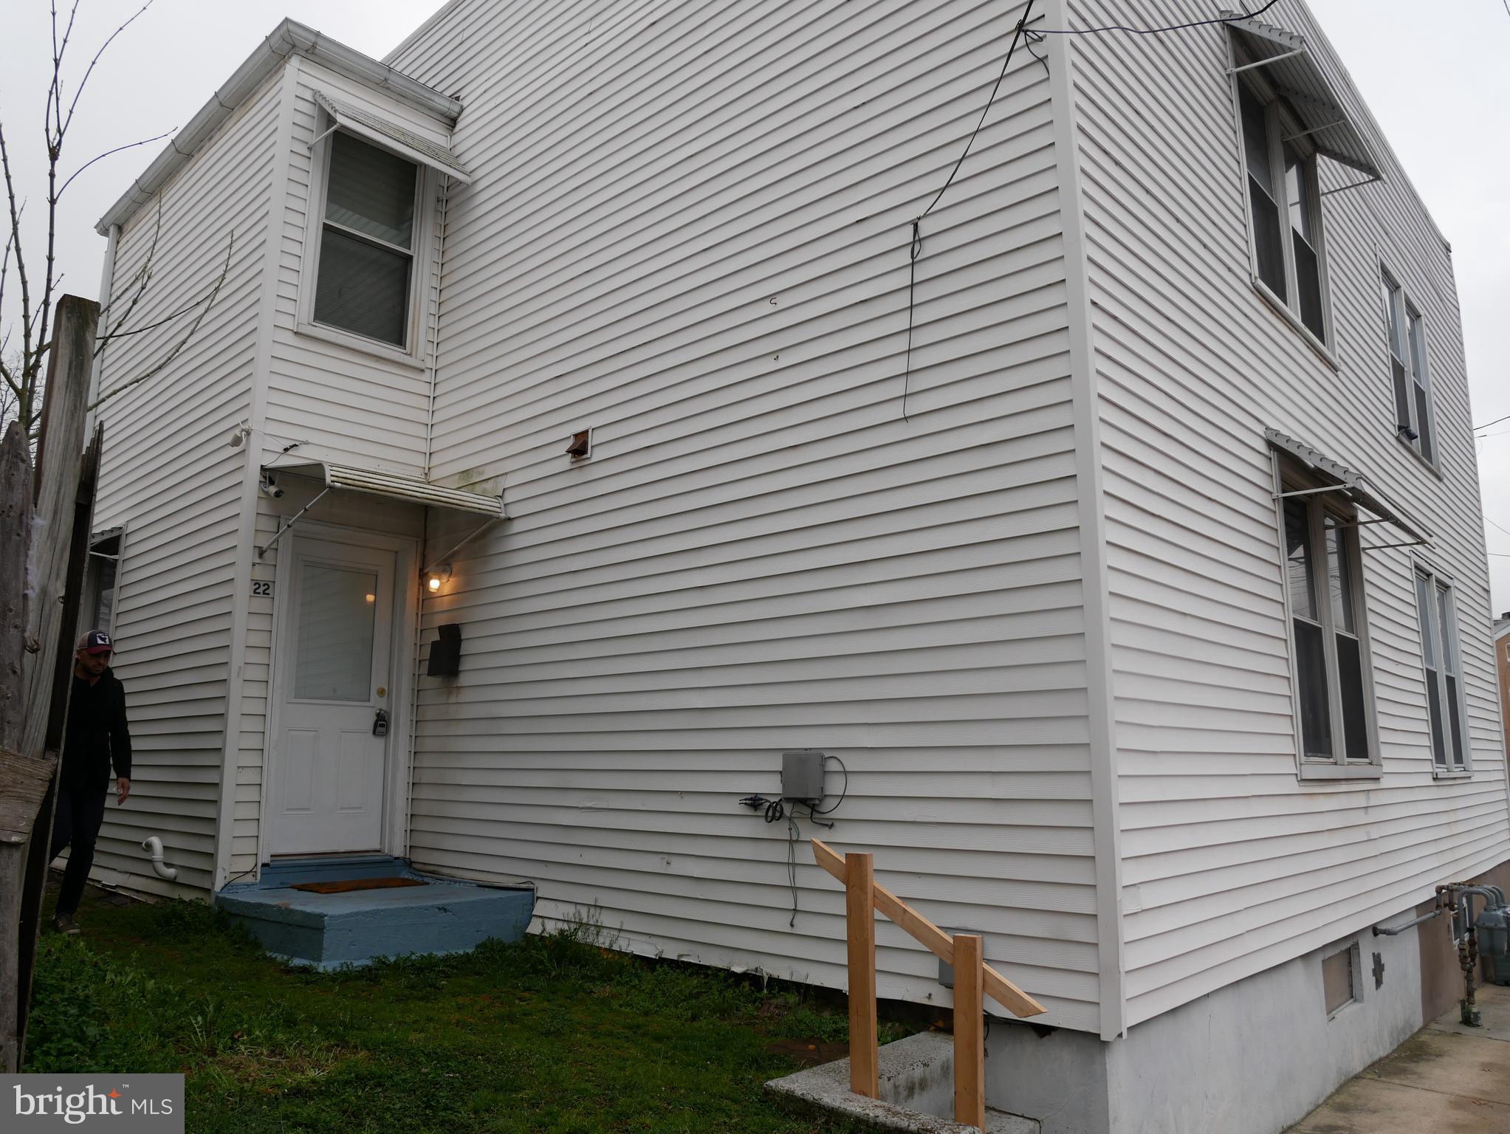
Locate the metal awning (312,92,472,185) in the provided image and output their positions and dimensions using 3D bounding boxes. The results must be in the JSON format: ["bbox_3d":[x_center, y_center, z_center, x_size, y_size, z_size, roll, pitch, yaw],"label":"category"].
[{"bbox_3d":[-2.516,-2.996,7.344,0.370,0.440,1.025,-9,-14,42],"label":"metal awning"}]

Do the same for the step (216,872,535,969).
[{"bbox_3d":[-2.202,1.997,6.044,1.370,0.245,1.270,-9,-14,42],"label":"step"}]

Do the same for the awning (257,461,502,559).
[{"bbox_3d":[-2.347,-0.343,6.626,0.940,0.580,1.160,-9,-14,42],"label":"awning"}]

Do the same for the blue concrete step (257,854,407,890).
[{"bbox_3d":[-2.630,1.902,6.586,0.180,0.145,0.965,-9,-14,42],"label":"blue concrete step"}]

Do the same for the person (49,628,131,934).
[{"bbox_3d":[-4.059,1.294,6.341,0.520,1.760,0.550,-7,-13,35],"label":"person"}]

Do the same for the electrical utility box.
[{"bbox_3d":[0.220,0.956,4.736,0.165,0.235,0.100,-9,-14,42],"label":"electrical utility box"}]

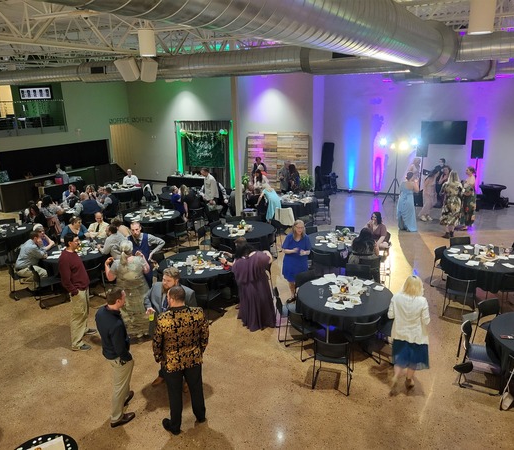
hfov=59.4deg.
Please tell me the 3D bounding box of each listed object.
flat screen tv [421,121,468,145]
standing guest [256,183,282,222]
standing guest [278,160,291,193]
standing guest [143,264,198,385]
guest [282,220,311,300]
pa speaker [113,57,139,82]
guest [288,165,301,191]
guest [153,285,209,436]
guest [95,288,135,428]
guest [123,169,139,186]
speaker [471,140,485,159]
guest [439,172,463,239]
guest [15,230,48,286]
[{"bbox_3d":[6.483,-3.193,15.644,1.460,0.820,0.080,7,18,28],"label":"flat screen tv"},{"bbox_3d":[0.346,-0.642,13.702,0.720,1.320,0.520,11,20,37],"label":"standing guest"},{"bbox_3d":[1.028,-1.283,15.224,0.520,1.760,0.400,-3,16,-5],"label":"standing guest"},{"bbox_3d":[-1.120,1.386,6.041,0.650,1.800,0.480,7,19,26],"label":"standing guest"},{"bbox_3d":[0.755,0.675,8.527,0.540,1.630,0.380,-5,17,-11],"label":"guest"},{"bbox_3d":[-2.814,-3.479,9.988,0.360,0.520,0.310,5,51,21],"label":"pa speaker"},{"bbox_3d":[1.166,-1.156,14.643,0.380,1.610,0.460,-9,18,-24],"label":"guest"},{"bbox_3d":[-0.874,1.557,5.247,0.600,1.810,0.420,-7,17,-17],"label":"guest"},{"bbox_3d":[-1.662,1.543,5.492,0.480,1.750,0.500,-15,21,-38],"label":"guest"},{"bbox_3d":[-4.562,-1.369,16.460,0.570,1.300,0.750,-3,17,-3],"label":"guest"},{"bbox_3d":[7.181,-2.451,14.708,0.400,0.620,0.370,5,17,23],"label":"speaker"},{"bbox_3d":[5.308,-0.562,12.268,0.580,1.760,0.450,2,16,12],"label":"guest"},{"bbox_3d":[-4.662,0.763,9.423,0.800,1.220,0.520,-7,17,-19],"label":"guest"}]

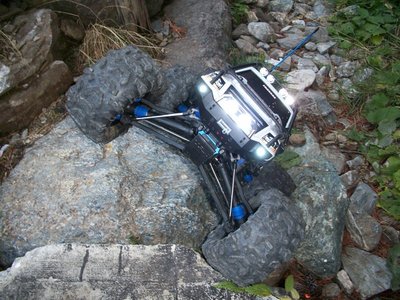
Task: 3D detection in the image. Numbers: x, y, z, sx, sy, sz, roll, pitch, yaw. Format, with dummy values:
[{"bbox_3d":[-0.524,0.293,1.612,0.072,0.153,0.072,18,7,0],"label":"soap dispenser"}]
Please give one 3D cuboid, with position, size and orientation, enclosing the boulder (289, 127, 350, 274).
[{"bbox_3d":[0.268,0.143,1.070,0.190,0.190,0.360,0,40,0],"label":"boulder"}]

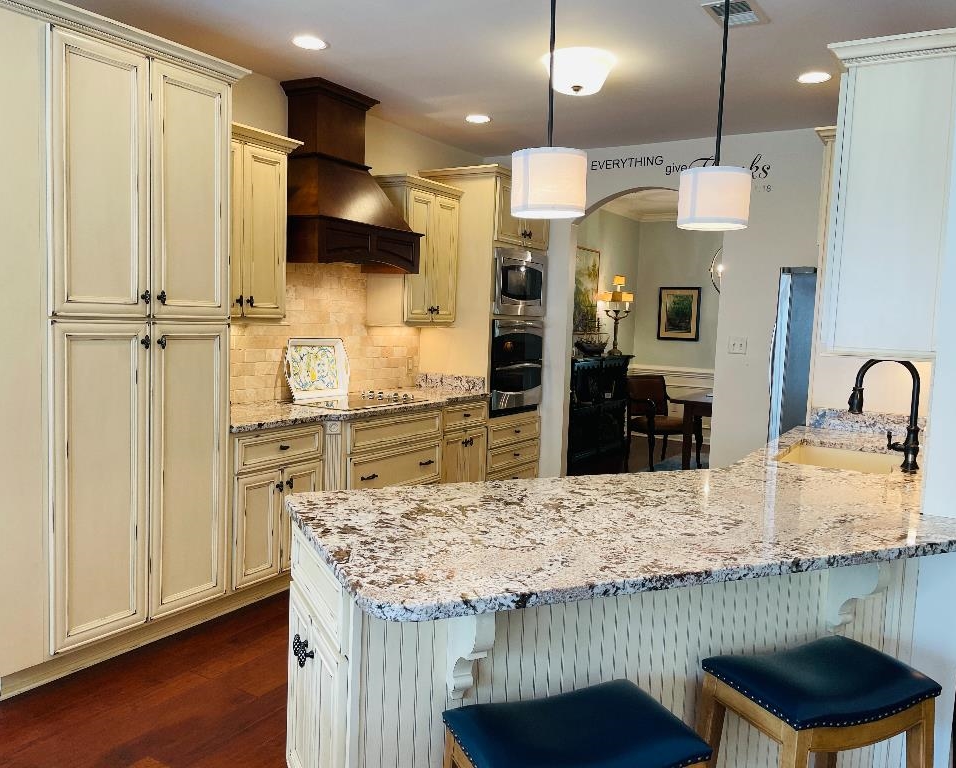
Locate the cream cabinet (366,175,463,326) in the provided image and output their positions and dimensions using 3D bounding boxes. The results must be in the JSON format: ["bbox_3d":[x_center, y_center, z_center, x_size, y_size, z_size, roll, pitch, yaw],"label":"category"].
[{"bbox_3d":[-0.438,-0.884,5.348,0.380,0.970,0.700,5,6,31],"label":"cream cabinet"}]

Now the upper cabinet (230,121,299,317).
[{"bbox_3d":[-1.288,-0.800,3.962,0.380,0.965,0.655,5,6,31],"label":"upper cabinet"}]

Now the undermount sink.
[{"bbox_3d":[1.512,0.414,3.192,0.440,0.225,0.670,5,6,31],"label":"undermount sink"}]

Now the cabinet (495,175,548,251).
[{"bbox_3d":[0.094,-1.290,5.953,0.600,0.465,0.830,5,6,31],"label":"cabinet"}]

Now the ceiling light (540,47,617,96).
[{"bbox_3d":[0.506,-1.569,3.927,0.370,0.170,0.370,2,5,0],"label":"ceiling light"}]

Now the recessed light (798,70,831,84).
[{"bbox_3d":[1.787,-1.614,4.078,0.180,0.025,0.180,5,6,31],"label":"recessed light"}]

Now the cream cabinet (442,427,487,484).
[{"bbox_3d":[-0.345,0.570,5.496,0.600,0.585,0.585,5,6,31],"label":"cream cabinet"}]

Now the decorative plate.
[{"bbox_3d":[-0.959,-0.090,4.589,0.050,0.354,0.500,-7,-1,32],"label":"decorative plate"}]

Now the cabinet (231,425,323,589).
[{"bbox_3d":[-1.249,0.573,4.010,0.600,0.815,0.610,5,6,31],"label":"cabinet"}]

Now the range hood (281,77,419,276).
[{"bbox_3d":[-0.790,-1.223,4.620,0.485,1.048,0.970,5,6,31],"label":"range hood"}]

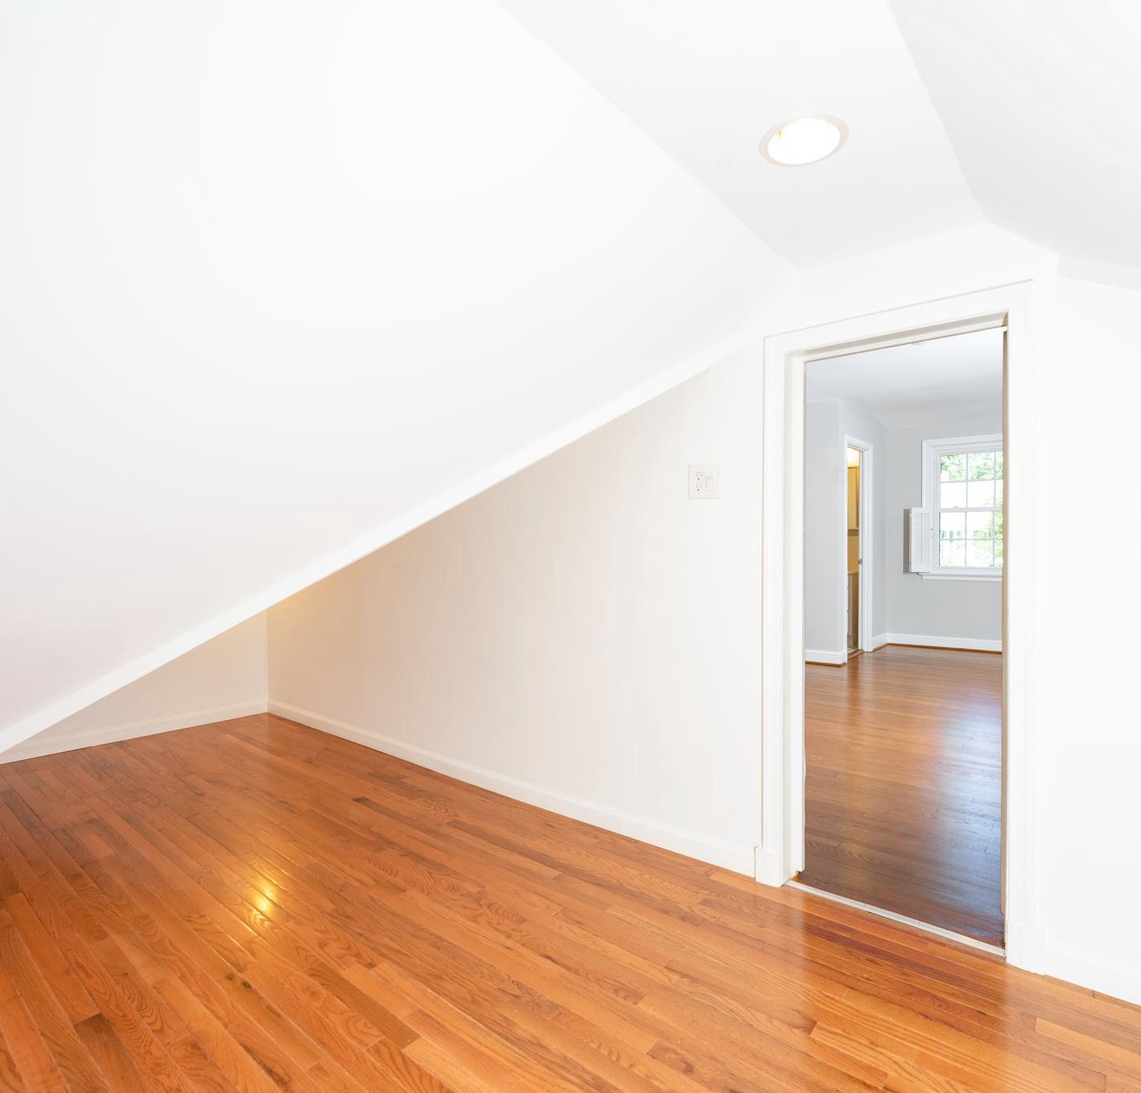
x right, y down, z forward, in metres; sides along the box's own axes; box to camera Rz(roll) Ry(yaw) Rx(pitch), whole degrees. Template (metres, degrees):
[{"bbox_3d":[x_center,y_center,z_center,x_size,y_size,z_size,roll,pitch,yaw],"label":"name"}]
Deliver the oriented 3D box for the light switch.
[{"bbox_3d":[0.491,-0.237,2.343,0.125,0.125,0.012,0,0,39],"label":"light switch"}]

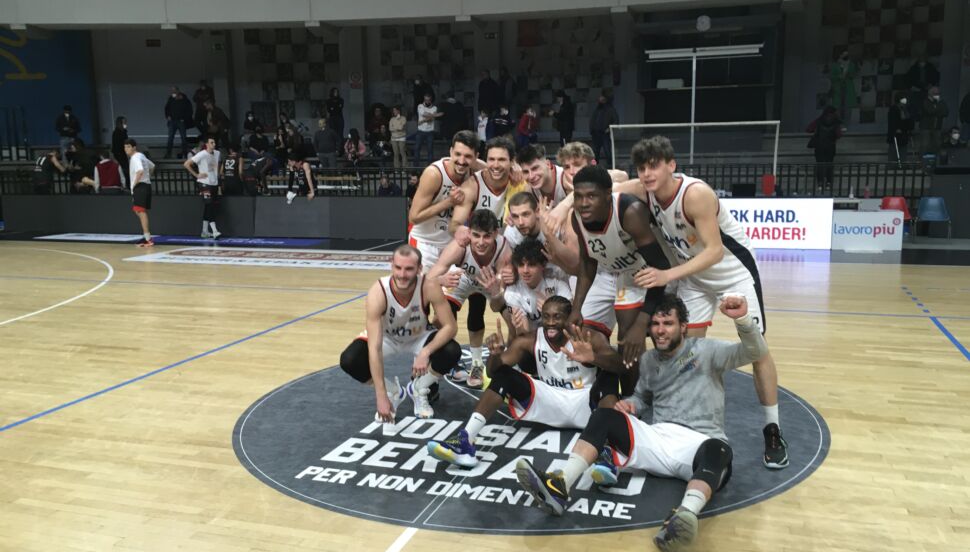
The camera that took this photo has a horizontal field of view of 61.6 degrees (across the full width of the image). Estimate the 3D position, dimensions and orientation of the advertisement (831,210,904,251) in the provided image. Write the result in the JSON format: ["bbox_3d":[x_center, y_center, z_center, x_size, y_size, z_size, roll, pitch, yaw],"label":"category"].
[{"bbox_3d":[6.058,-0.716,12.889,1.030,0.620,0.090,2,9,18],"label":"advertisement"}]

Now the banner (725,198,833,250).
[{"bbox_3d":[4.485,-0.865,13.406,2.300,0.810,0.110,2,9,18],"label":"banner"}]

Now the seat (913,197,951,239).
[{"bbox_3d":[7.527,-0.938,13.672,0.530,0.780,0.540,2,9,18],"label":"seat"}]

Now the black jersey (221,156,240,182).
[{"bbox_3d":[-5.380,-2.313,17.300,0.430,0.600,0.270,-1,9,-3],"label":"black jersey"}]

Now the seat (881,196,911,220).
[{"bbox_3d":[6.967,-0.957,13.858,0.520,0.780,0.540,2,9,18],"label":"seat"}]

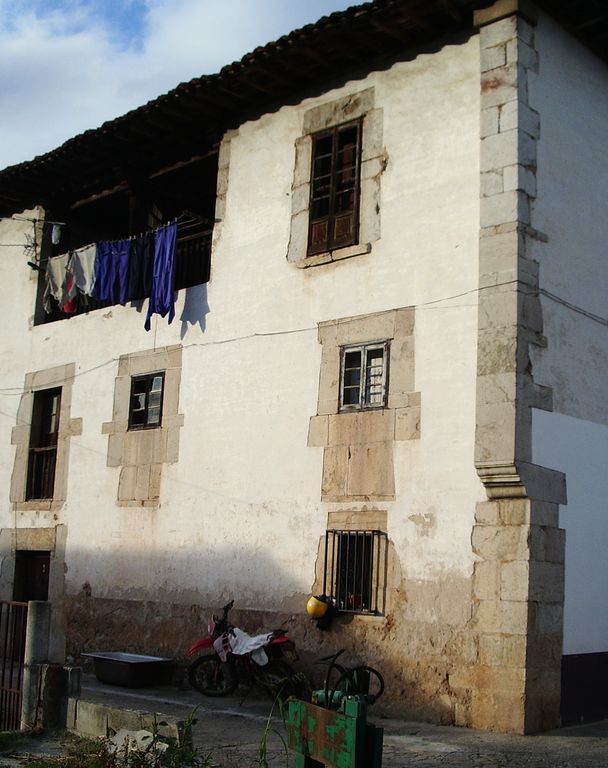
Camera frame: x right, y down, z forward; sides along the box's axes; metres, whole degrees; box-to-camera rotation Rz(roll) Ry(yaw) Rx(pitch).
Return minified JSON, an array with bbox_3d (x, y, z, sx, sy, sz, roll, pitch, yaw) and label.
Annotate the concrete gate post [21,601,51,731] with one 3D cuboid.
[{"bbox_3d":[-2.580,2.705,9.950,0.160,1.230,0.160,-8,-14,44],"label":"concrete gate post"}]

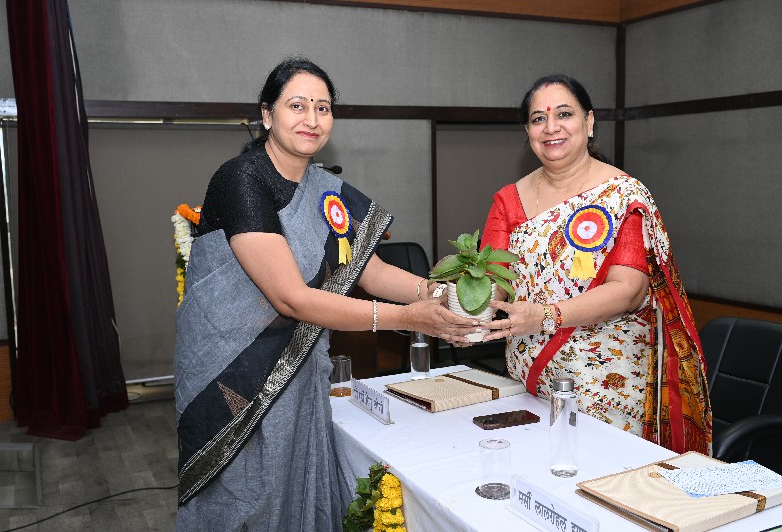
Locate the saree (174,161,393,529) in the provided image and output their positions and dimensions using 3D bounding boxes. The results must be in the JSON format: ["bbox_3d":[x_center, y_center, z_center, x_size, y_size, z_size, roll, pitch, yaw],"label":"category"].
[{"bbox_3d":[-0.252,0.446,1.739,0.430,1.340,0.390,5,9,40],"label":"saree"}]

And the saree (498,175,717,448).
[{"bbox_3d":[0.577,0.403,2.058,0.490,1.310,0.360,3,8,28],"label":"saree"}]

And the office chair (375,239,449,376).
[{"bbox_3d":[0.068,0.360,4.077,0.620,0.970,0.620,-4,8,-24],"label":"office chair"}]

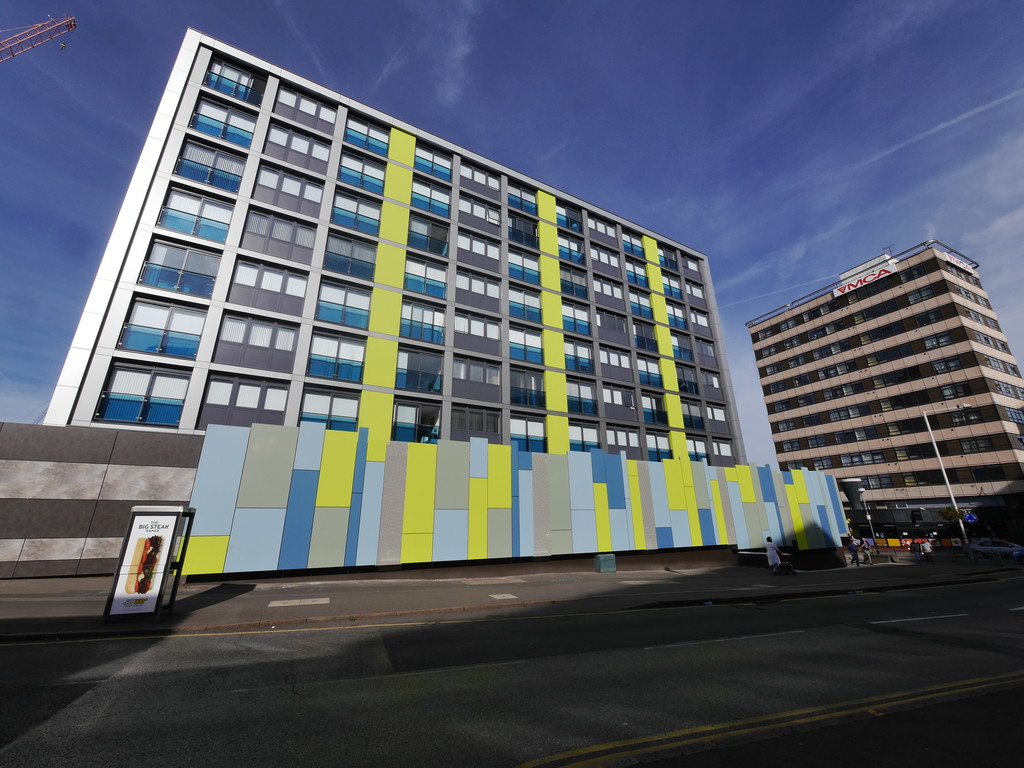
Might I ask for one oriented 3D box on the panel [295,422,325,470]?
[{"bbox_3d":[-6.971,2.155,14.331,0.796,1.652,0.080,9,-21,-28],"label":"panel"}]

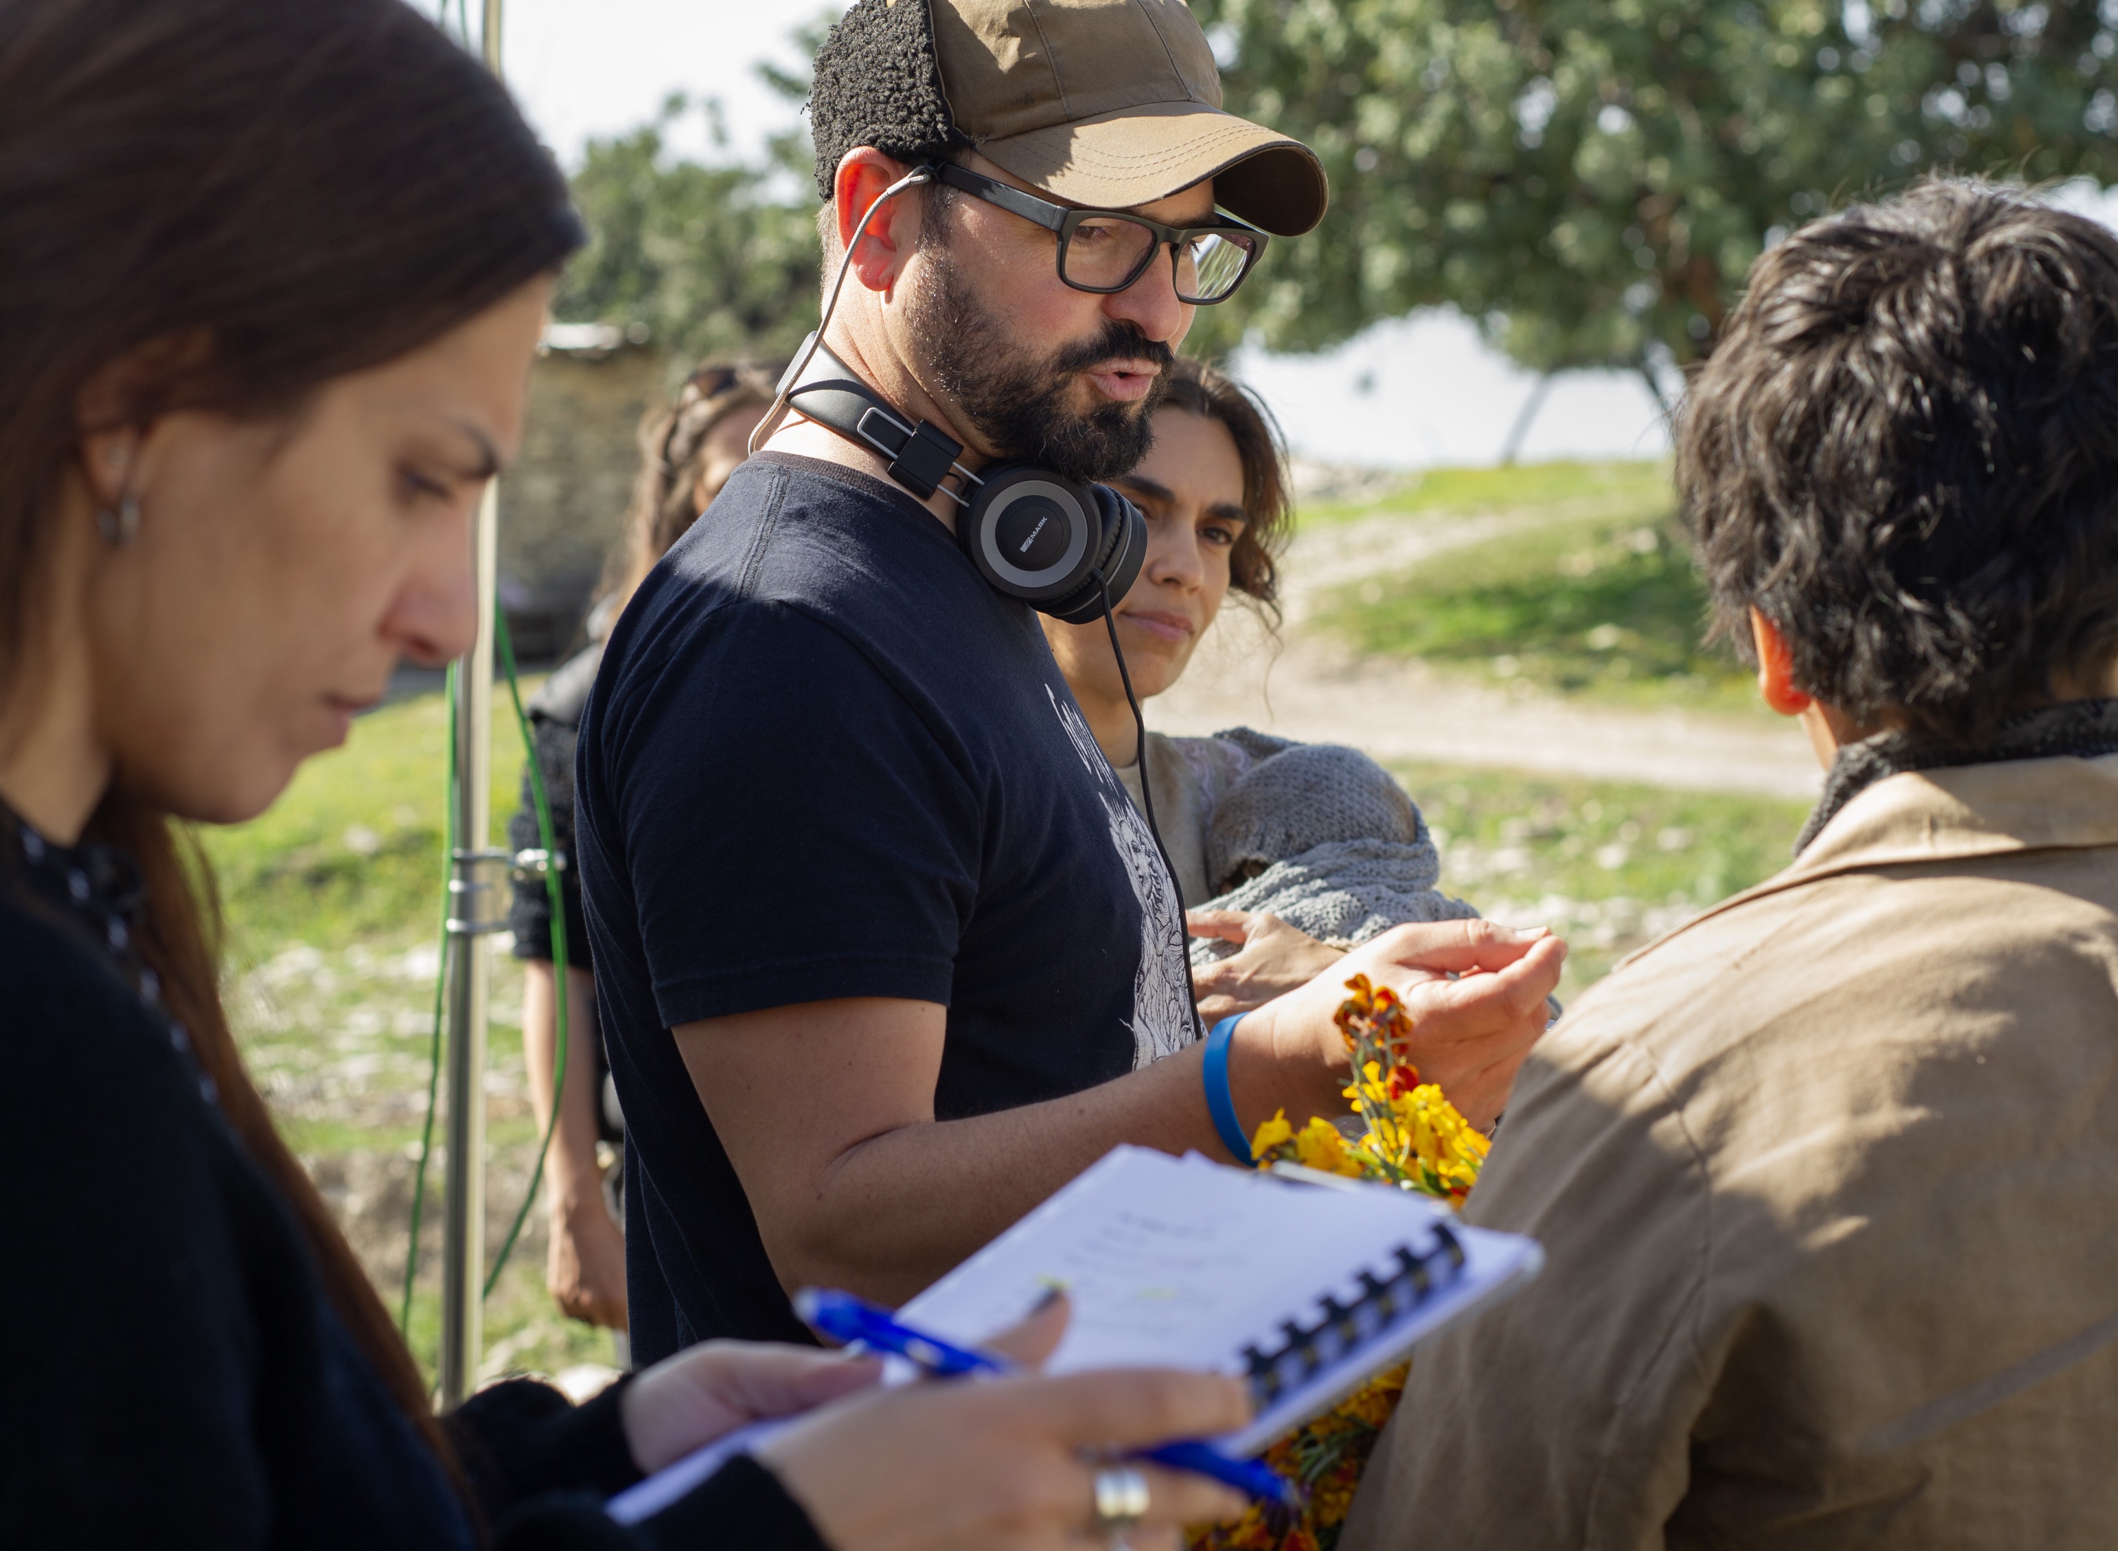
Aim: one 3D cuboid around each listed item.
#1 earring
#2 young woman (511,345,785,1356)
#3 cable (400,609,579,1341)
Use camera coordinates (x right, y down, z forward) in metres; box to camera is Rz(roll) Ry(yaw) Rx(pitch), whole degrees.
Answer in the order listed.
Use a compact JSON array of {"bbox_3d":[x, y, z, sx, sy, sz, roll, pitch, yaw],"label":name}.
[{"bbox_3d":[-0.248,-0.067,1.445,0.012,0.014,0.004,3,3,37],"label":"earring"},{"bbox_3d":[-0.315,0.410,5.340,0.480,1.630,0.300,0,3,-19],"label":"young woman"},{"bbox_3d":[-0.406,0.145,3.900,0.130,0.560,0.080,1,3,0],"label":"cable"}]

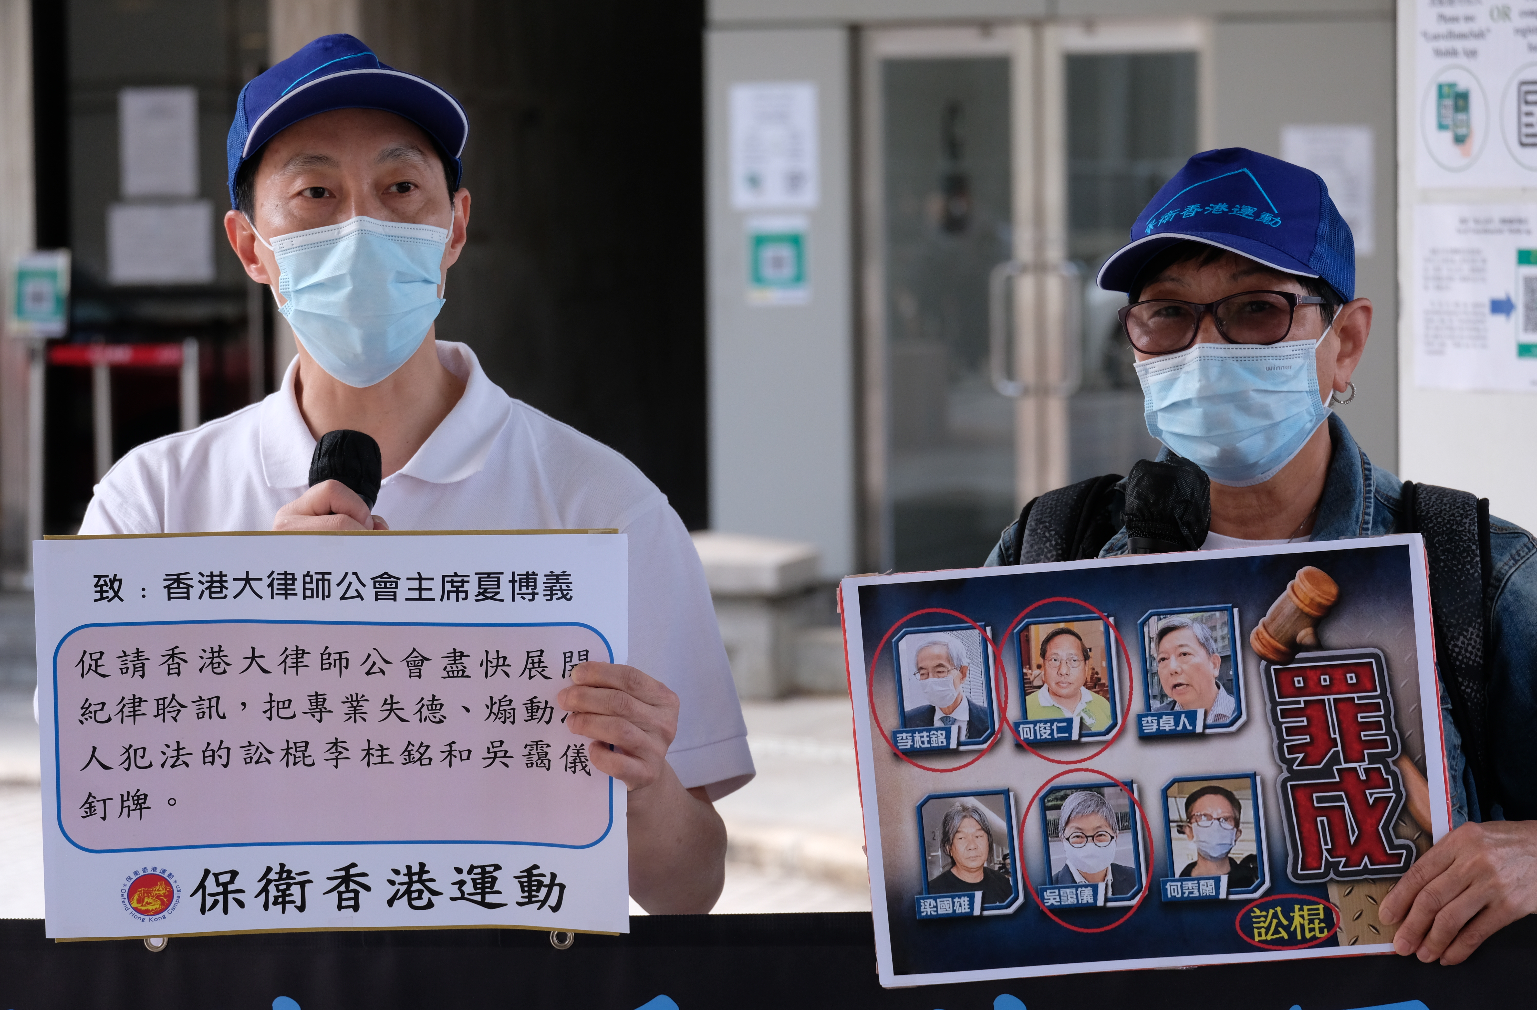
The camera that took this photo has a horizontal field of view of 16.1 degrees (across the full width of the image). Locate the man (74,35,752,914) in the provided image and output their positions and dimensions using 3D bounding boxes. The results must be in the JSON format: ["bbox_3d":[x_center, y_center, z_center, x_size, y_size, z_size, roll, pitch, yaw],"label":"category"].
[{"bbox_3d":[-0.275,0.519,4.066,0.540,1.740,0.400,-1,3,-5],"label":"man"}]

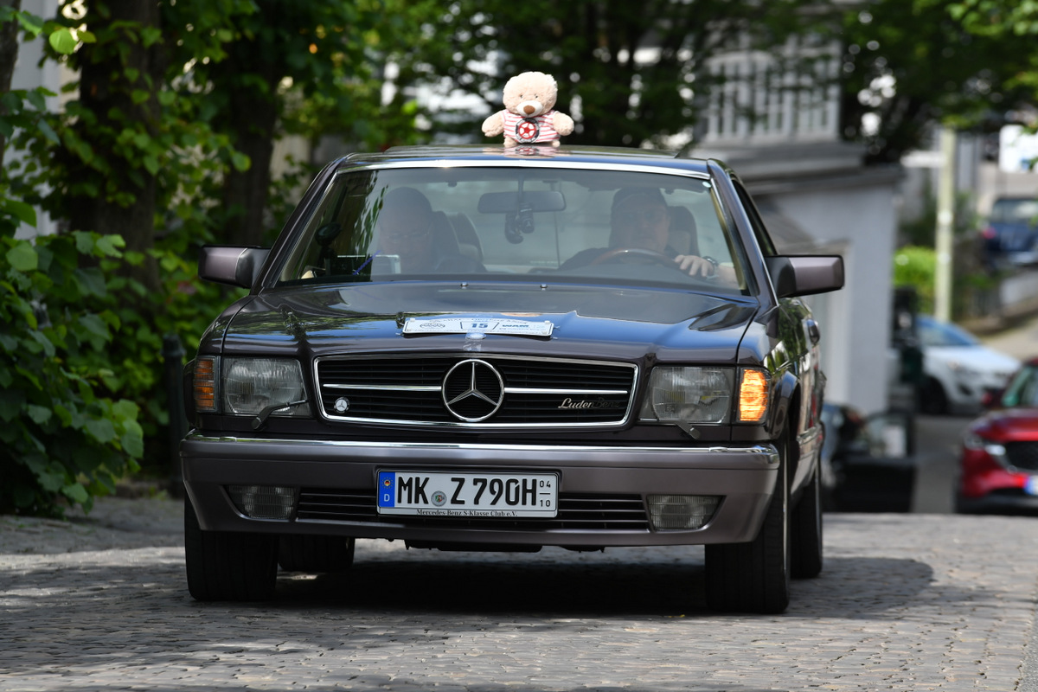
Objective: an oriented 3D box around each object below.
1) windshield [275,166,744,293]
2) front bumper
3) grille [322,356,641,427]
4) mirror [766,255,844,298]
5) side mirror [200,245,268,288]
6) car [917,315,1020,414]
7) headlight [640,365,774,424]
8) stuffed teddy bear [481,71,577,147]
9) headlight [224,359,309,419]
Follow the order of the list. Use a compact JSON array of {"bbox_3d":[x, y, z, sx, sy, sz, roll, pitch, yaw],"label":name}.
[{"bbox_3d":[-0.001,-0.370,27.180,1.490,0.400,0.620,1,0,4],"label":"windshield"},{"bbox_3d":[-0.120,0.424,25.470,1.800,0.305,0.480,1,0,4],"label":"front bumper"},{"bbox_3d":[-0.126,0.135,25.520,0.955,0.210,0.140,1,0,4],"label":"grille"},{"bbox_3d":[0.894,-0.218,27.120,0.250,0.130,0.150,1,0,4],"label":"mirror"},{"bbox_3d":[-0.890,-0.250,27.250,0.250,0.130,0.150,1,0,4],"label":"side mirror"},{"bbox_3d":[6.140,0.250,131.000,1.750,1.480,4.150,1,1,-35],"label":"car"},{"bbox_3d":[0.550,0.145,25.640,0.365,0.172,0.230,1,0,4],"label":"headlight"},{"bbox_3d":[0.029,-0.764,28.000,0.300,0.245,0.190,1,0,2],"label":"stuffed teddy bear"},{"bbox_3d":[-0.748,0.124,25.660,0.257,0.170,0.150,1,0,4],"label":"headlight"}]

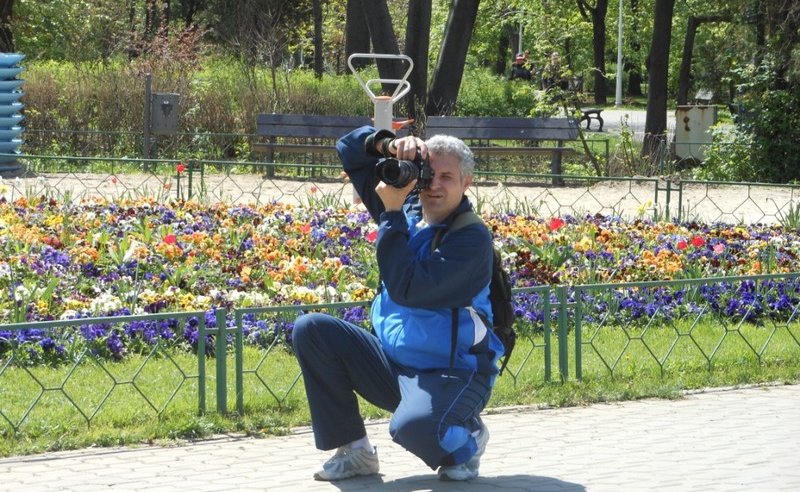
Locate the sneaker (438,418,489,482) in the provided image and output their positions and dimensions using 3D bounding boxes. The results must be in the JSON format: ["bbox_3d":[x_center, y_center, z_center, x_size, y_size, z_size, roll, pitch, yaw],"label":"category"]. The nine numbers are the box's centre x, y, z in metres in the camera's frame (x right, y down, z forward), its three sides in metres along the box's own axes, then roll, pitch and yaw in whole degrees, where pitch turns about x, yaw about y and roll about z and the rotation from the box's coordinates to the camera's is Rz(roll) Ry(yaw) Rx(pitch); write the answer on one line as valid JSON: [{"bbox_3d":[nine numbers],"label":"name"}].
[{"bbox_3d":[0.209,0.670,9.660,0.110,0.130,0.270,4,40,37],"label":"sneaker"}]

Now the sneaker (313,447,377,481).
[{"bbox_3d":[-0.175,0.711,9.620,0.280,0.105,0.110,-2,5,-44],"label":"sneaker"}]

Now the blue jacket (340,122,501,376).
[{"bbox_3d":[0.068,0.011,9.680,0.540,0.790,0.450,5,5,44],"label":"blue jacket"}]

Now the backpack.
[{"bbox_3d":[0.256,0.152,9.820,0.300,0.500,0.320,-2,5,-44],"label":"backpack"}]

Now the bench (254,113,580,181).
[{"bbox_3d":[0.194,-1.119,33.500,3.720,0.760,0.600,2,4,7],"label":"bench"}]

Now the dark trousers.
[{"bbox_3d":[-0.018,0.474,9.620,0.620,0.500,0.520,-2,5,-41],"label":"dark trousers"}]

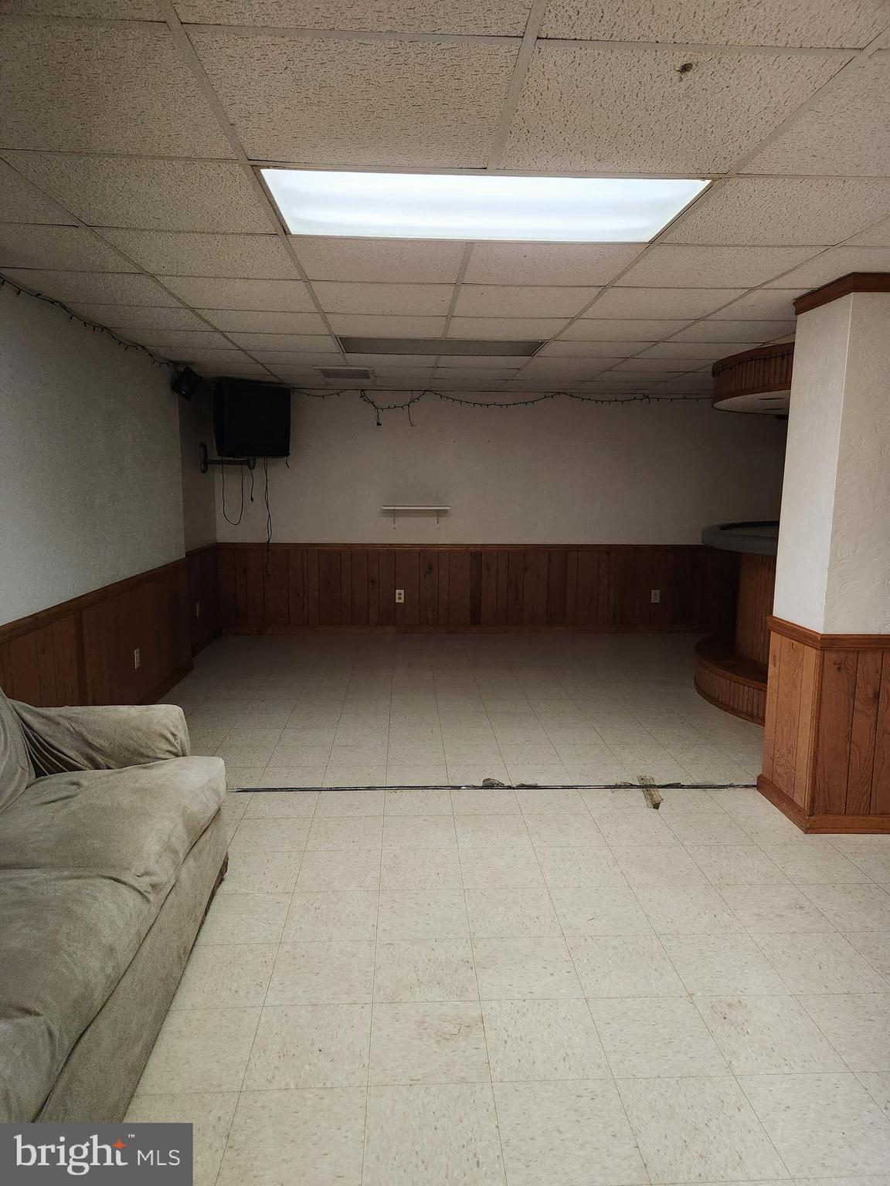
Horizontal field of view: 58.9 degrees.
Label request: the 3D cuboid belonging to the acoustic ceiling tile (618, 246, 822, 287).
[{"bbox_3d":[0.973,-1.202,2.910,0.600,0.025,0.600,0,8,-3],"label":"acoustic ceiling tile"}]

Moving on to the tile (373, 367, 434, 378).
[{"bbox_3d":[-0.302,-1.657,5.880,0.450,0.020,0.595,0,9,-3],"label":"tile"}]

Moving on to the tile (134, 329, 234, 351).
[{"bbox_3d":[-1.546,-1.479,4.588,0.600,0.025,0.600,0,8,-3],"label":"tile"}]

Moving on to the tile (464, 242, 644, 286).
[{"bbox_3d":[0.374,-1.206,2.893,0.600,0.025,0.600,0,8,-3],"label":"tile"}]

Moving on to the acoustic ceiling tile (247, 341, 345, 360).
[{"bbox_3d":[-0.963,-1.569,5.243,0.595,0.020,0.595,0,9,-3],"label":"acoustic ceiling tile"}]

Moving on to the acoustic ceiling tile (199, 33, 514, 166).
[{"bbox_3d":[-0.173,-1.033,1.673,0.600,0.020,0.600,0,8,-3],"label":"acoustic ceiling tile"}]

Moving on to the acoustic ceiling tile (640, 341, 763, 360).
[{"bbox_3d":[1.500,-1.474,4.771,0.600,0.025,0.600,0,8,-3],"label":"acoustic ceiling tile"}]

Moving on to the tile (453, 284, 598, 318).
[{"bbox_3d":[0.343,-1.296,3.500,0.600,0.025,0.600,0,8,-3],"label":"tile"}]

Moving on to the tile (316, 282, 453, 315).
[{"bbox_3d":[-0.264,-1.304,3.484,0.600,0.020,0.600,0,8,-3],"label":"tile"}]

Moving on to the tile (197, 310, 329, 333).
[{"bbox_3d":[-0.902,-1.387,4.039,0.595,0.020,0.595,0,9,-3],"label":"tile"}]

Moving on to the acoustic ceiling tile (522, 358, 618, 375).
[{"bbox_3d":[0.871,-1.575,5.384,0.600,0.020,0.600,0,8,-3],"label":"acoustic ceiling tile"}]

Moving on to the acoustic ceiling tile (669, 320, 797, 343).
[{"bbox_3d":[1.533,-1.380,4.162,0.595,0.020,0.595,0,9,-3],"label":"acoustic ceiling tile"}]

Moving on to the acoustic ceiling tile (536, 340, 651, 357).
[{"bbox_3d":[0.894,-1.472,4.734,0.595,0.020,0.595,0,9,-3],"label":"acoustic ceiling tile"}]

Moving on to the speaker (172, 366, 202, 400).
[{"bbox_3d":[-1.742,-1.422,5.340,0.145,0.175,0.140,31,7,-37],"label":"speaker"}]

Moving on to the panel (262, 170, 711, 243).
[{"bbox_3d":[0.102,-1.125,2.277,1.180,0.050,0.580,0,9,-3],"label":"panel"}]

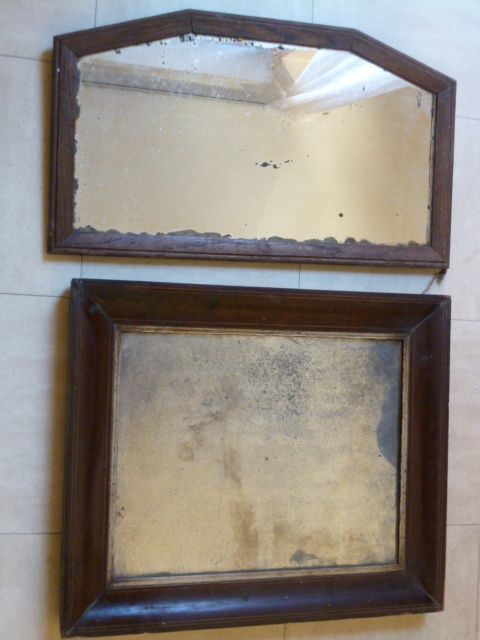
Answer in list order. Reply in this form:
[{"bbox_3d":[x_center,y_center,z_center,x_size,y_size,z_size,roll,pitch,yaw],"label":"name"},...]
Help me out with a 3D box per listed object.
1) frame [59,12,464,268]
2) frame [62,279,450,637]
[{"bbox_3d":[0.041,-0.299,1.365,0.696,0.028,0.403,1,89,-16],"label":"frame"},{"bbox_3d":[0.042,0.221,1.345,0.646,0.054,0.543,2,89,-16],"label":"frame"}]

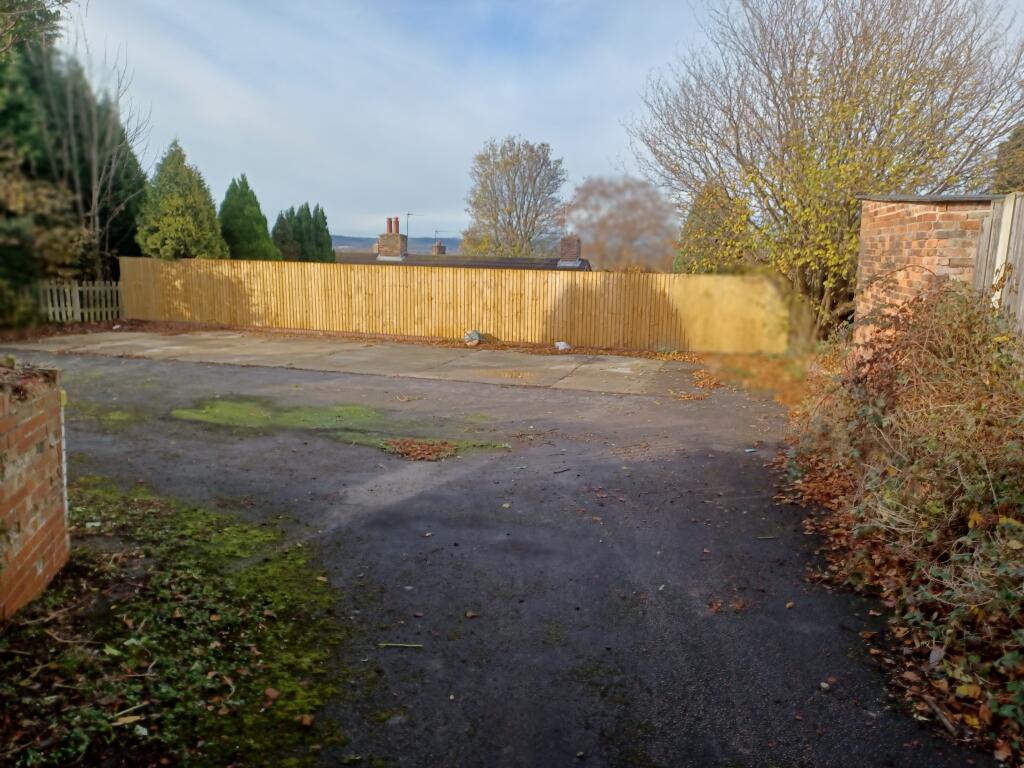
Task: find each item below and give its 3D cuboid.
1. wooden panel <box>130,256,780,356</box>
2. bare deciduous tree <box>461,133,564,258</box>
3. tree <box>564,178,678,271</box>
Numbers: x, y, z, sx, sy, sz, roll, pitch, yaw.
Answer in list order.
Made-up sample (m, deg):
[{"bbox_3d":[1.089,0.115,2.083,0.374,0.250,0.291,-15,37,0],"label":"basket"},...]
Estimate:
[{"bbox_3d":[-2.576,-2.010,17.993,17.624,1.700,0.100,4,11,17],"label":"wooden panel"},{"bbox_3d":[0.075,-9.533,49.083,6.897,13.193,6.897,1,11,0],"label":"bare deciduous tree"},{"bbox_3d":[6.228,-7.254,43.395,6.426,9.625,6.426,2,11,8],"label":"tree"}]

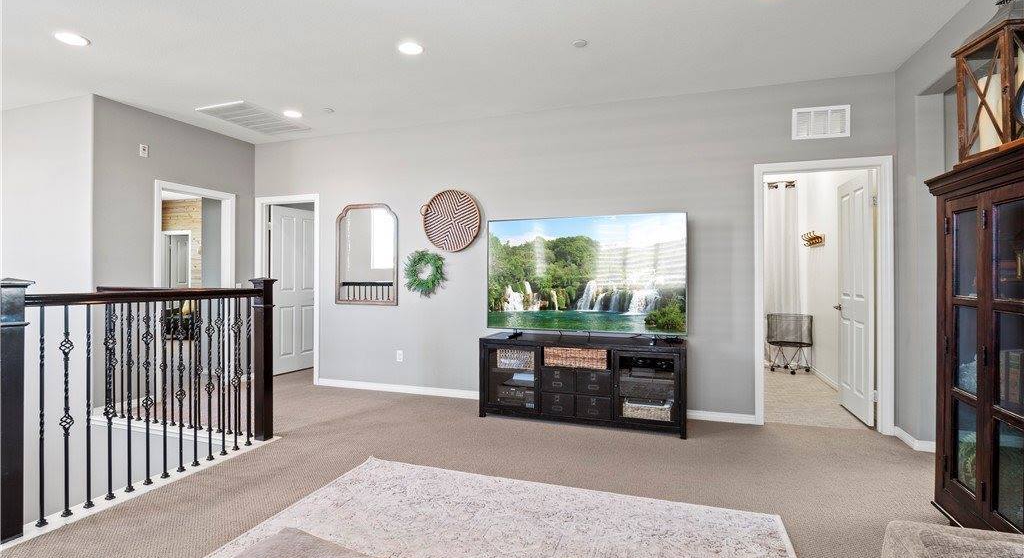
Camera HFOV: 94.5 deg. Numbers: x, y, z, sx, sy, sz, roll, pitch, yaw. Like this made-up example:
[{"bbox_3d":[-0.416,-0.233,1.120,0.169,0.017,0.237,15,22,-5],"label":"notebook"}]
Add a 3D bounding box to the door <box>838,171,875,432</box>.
[{"bbox_3d":[2.972,0.164,4.097,0.042,2.030,0.765,0,0,20],"label":"door"}]

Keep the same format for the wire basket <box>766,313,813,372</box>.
[{"bbox_3d":[3.557,0.827,6.063,0.510,0.730,0.490,0,0,18],"label":"wire basket"}]

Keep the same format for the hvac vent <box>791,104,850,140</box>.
[{"bbox_3d":[2.424,-1.225,3.702,0.390,0.245,0.025,0,0,18],"label":"hvac vent"}]

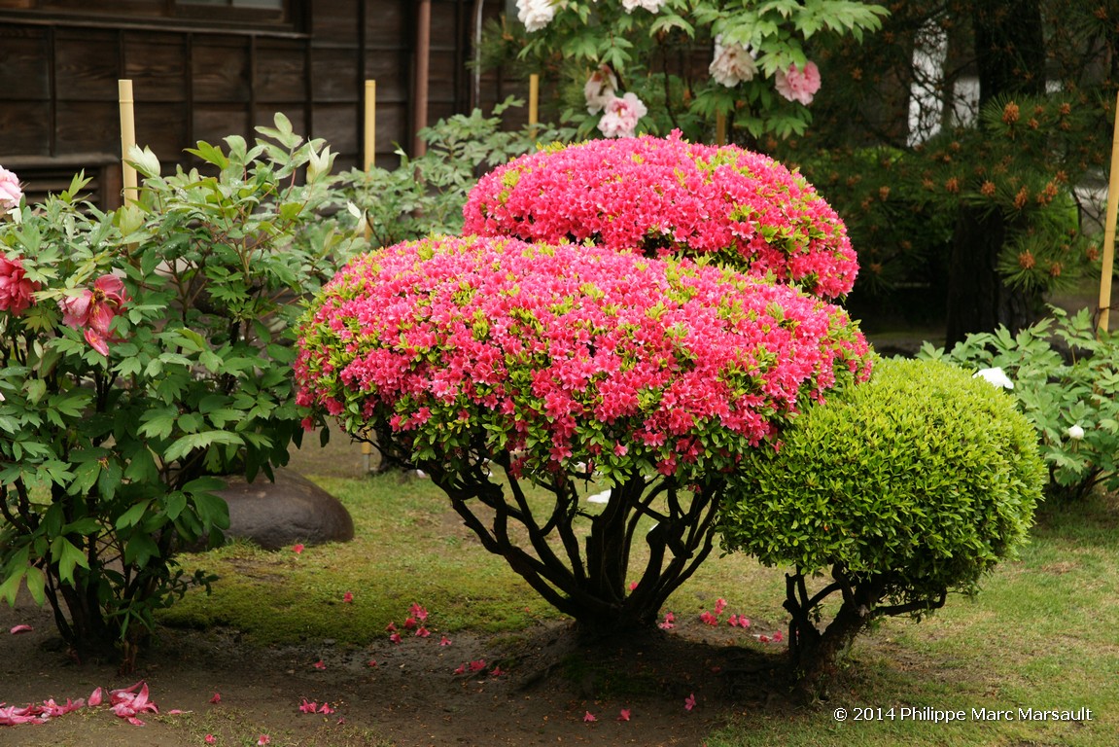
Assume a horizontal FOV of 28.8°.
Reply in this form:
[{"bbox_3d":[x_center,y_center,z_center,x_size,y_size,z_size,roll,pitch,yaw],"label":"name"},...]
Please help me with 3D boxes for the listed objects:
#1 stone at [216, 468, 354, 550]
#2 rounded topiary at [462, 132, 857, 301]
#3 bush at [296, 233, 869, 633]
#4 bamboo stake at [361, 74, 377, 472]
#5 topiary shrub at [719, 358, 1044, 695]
[{"bbox_3d":[-0.834,0.361,6.460,0.440,0.210,0.380,1,8,0],"label":"stone"},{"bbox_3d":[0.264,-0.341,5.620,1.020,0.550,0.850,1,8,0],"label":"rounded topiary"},{"bbox_3d":[0.058,0.150,5.170,1.340,0.950,1.100,1,8,0],"label":"bush"},{"bbox_3d":[-0.653,-0.331,7.420,0.034,1.320,0.034,1,8,0],"label":"bamboo stake"},{"bbox_3d":[0.745,0.328,5.020,0.740,0.730,0.720,1,8,0],"label":"topiary shrub"}]

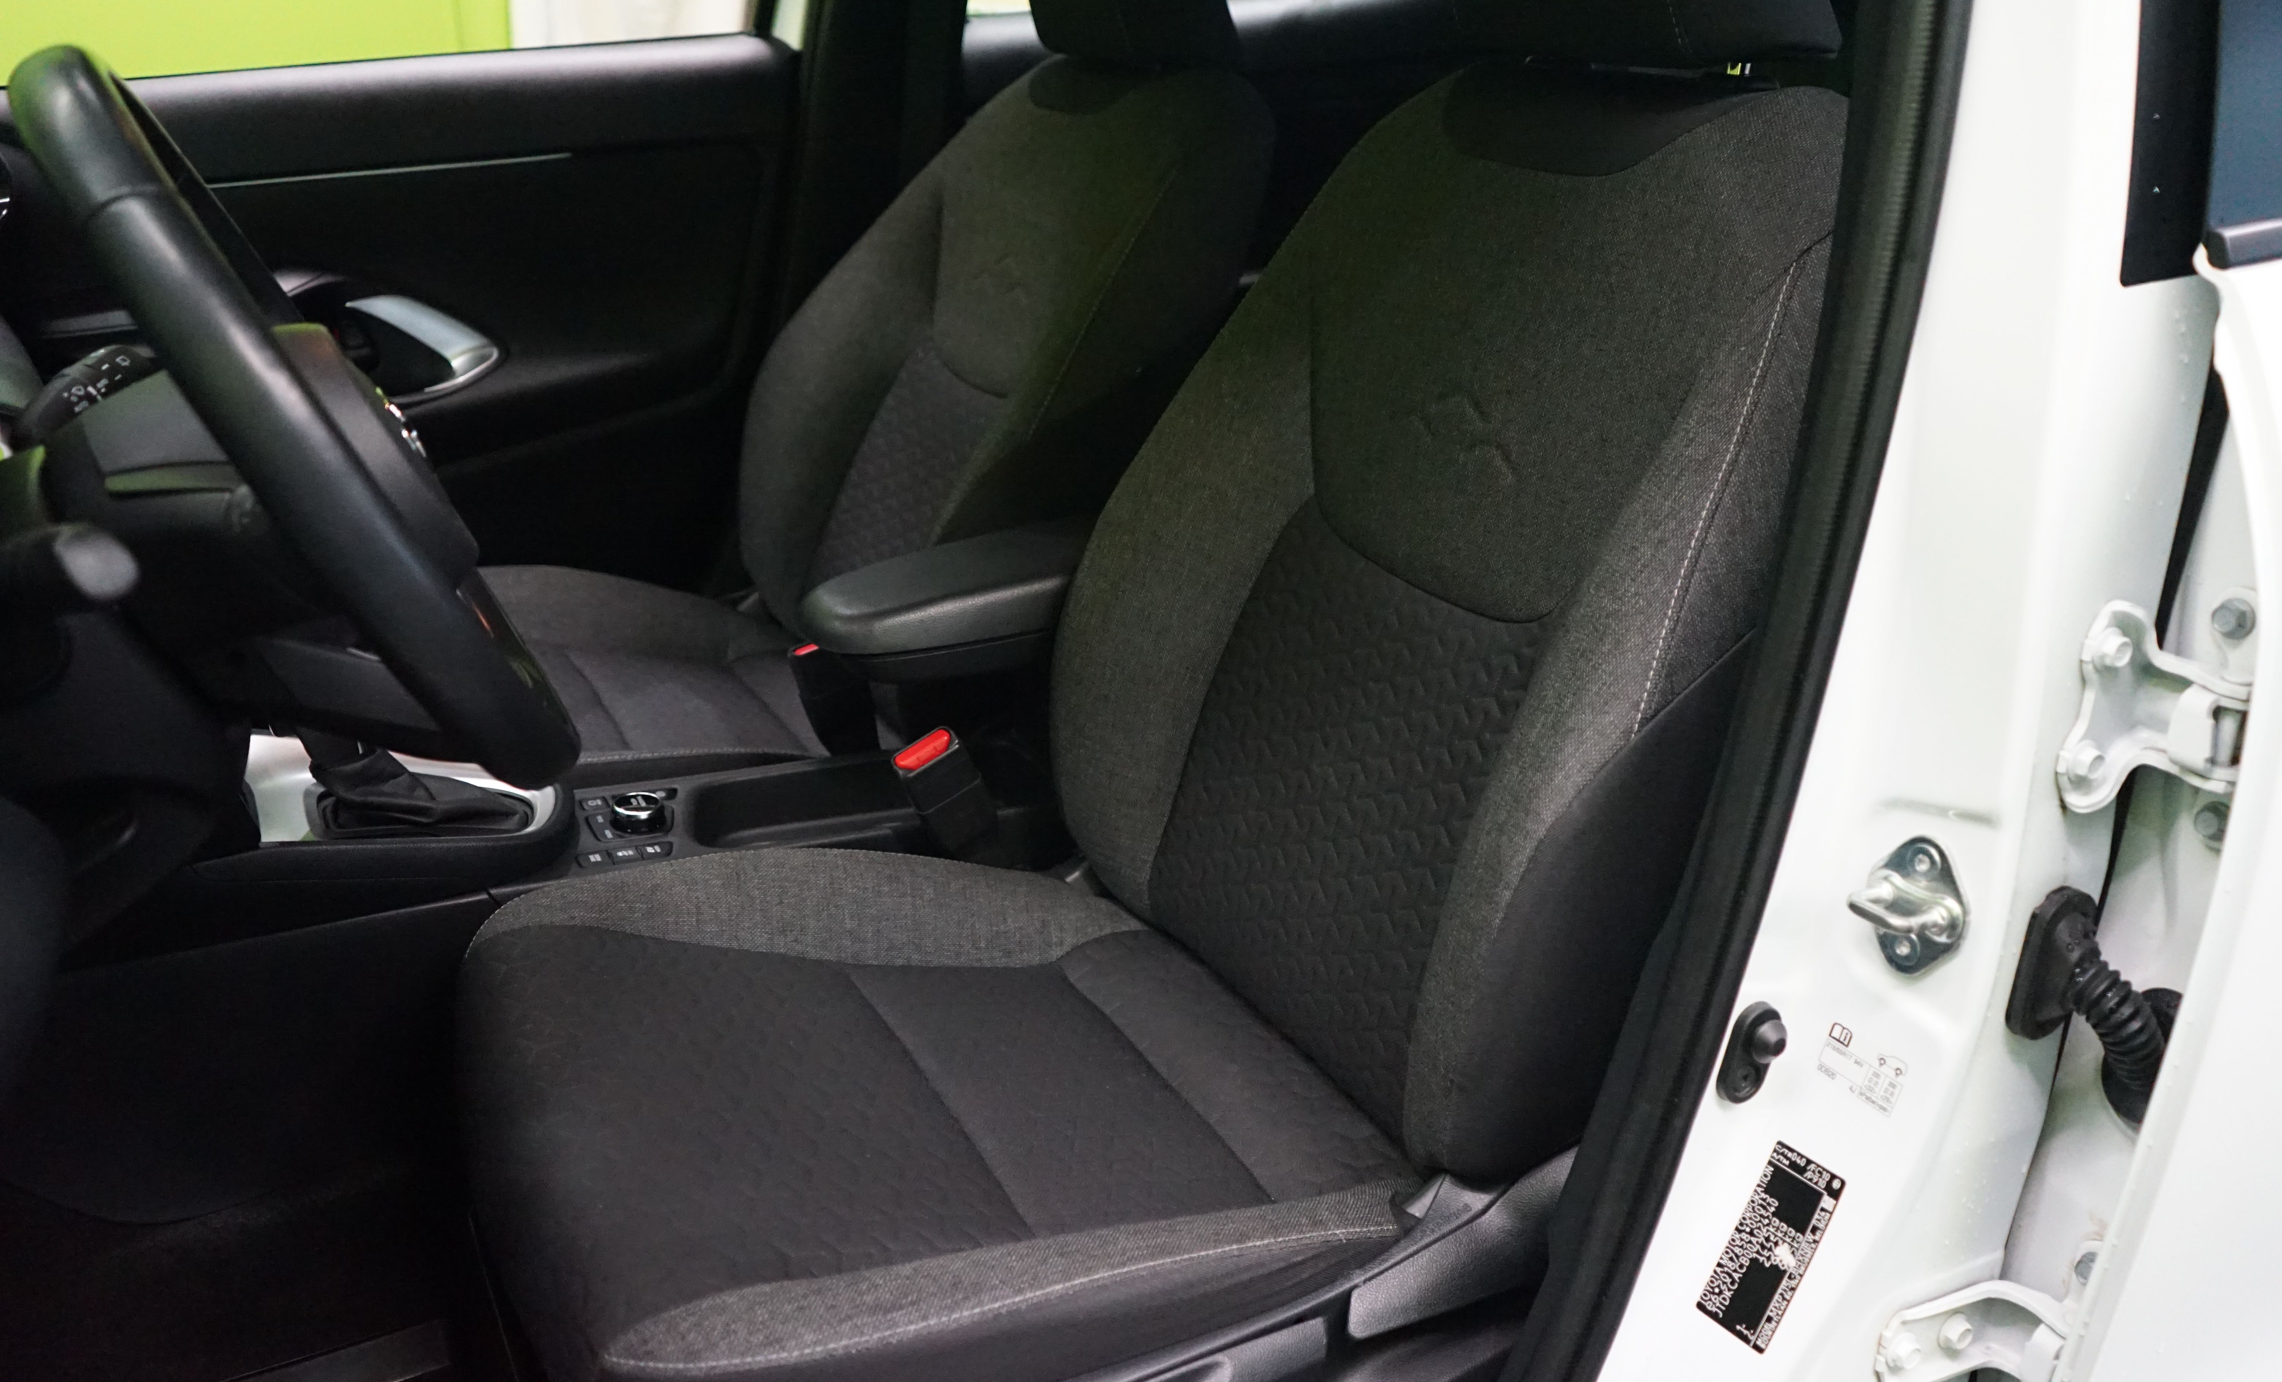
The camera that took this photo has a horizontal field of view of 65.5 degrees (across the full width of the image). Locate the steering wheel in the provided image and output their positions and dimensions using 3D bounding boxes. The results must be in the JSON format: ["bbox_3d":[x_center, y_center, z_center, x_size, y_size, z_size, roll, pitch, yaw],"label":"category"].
[{"bbox_3d":[-0.371,-0.107,0.787,0.100,0.370,0.370,-34,32,-12],"label":"steering wheel"}]

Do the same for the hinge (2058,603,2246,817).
[{"bbox_3d":[0.439,0.008,0.764,0.062,0.095,0.060,-11,24,-24],"label":"hinge"}]

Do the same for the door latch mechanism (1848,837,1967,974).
[{"bbox_3d":[0.354,0.098,0.815,0.032,0.066,0.053,-11,24,-24],"label":"door latch mechanism"}]

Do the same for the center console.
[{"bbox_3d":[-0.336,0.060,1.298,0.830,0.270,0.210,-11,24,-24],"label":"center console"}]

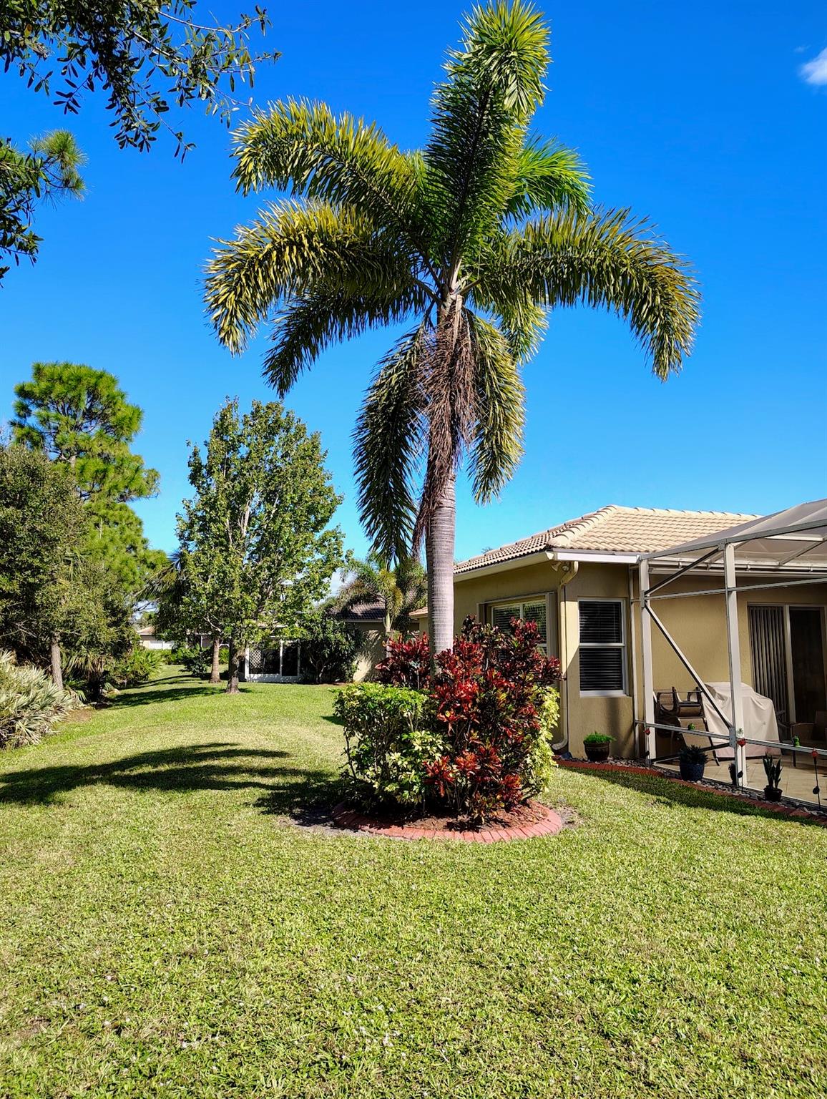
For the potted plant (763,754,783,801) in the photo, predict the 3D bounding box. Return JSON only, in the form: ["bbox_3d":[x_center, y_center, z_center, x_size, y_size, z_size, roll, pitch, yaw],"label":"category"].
[{"bbox_3d":[3.924,2.462,8.323,0.220,0.500,0.200,0,-8,0],"label":"potted plant"}]

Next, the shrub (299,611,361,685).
[{"bbox_3d":[-4.036,4.766,36.999,3.000,3.450,2.700,0,-8,0],"label":"shrub"}]

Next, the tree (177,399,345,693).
[{"bbox_3d":[-5.567,0.071,30.291,6.400,11.000,6.200,0,-8,0],"label":"tree"}]

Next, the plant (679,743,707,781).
[{"bbox_3d":[3.497,2.641,9.560,0.340,0.470,0.340,0,-8,0],"label":"plant"}]

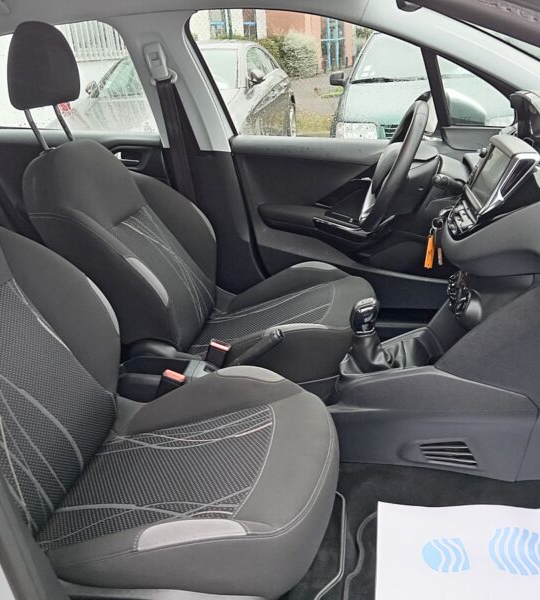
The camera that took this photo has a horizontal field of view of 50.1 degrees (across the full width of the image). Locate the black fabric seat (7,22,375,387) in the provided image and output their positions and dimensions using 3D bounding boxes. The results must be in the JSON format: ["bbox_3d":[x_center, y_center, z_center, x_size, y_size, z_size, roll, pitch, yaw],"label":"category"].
[{"bbox_3d":[-0.179,-0.244,1.534,0.930,0.950,0.520,0,23,11],"label":"black fabric seat"}]

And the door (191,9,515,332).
[{"bbox_3d":[0.316,-0.387,1.784,1.030,1.000,0.250,0,23,11],"label":"door"}]

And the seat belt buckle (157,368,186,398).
[{"bbox_3d":[-0.216,0.182,1.258,0.047,0.080,0.030,16,25,4],"label":"seat belt buckle"}]

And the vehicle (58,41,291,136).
[{"bbox_3d":[-0.843,-2.188,6.629,1.840,1.440,4.500,0,23,11],"label":"vehicle"}]

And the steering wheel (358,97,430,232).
[{"bbox_3d":[0.311,-0.325,1.404,0.110,0.340,0.350,21,25,2],"label":"steering wheel"}]

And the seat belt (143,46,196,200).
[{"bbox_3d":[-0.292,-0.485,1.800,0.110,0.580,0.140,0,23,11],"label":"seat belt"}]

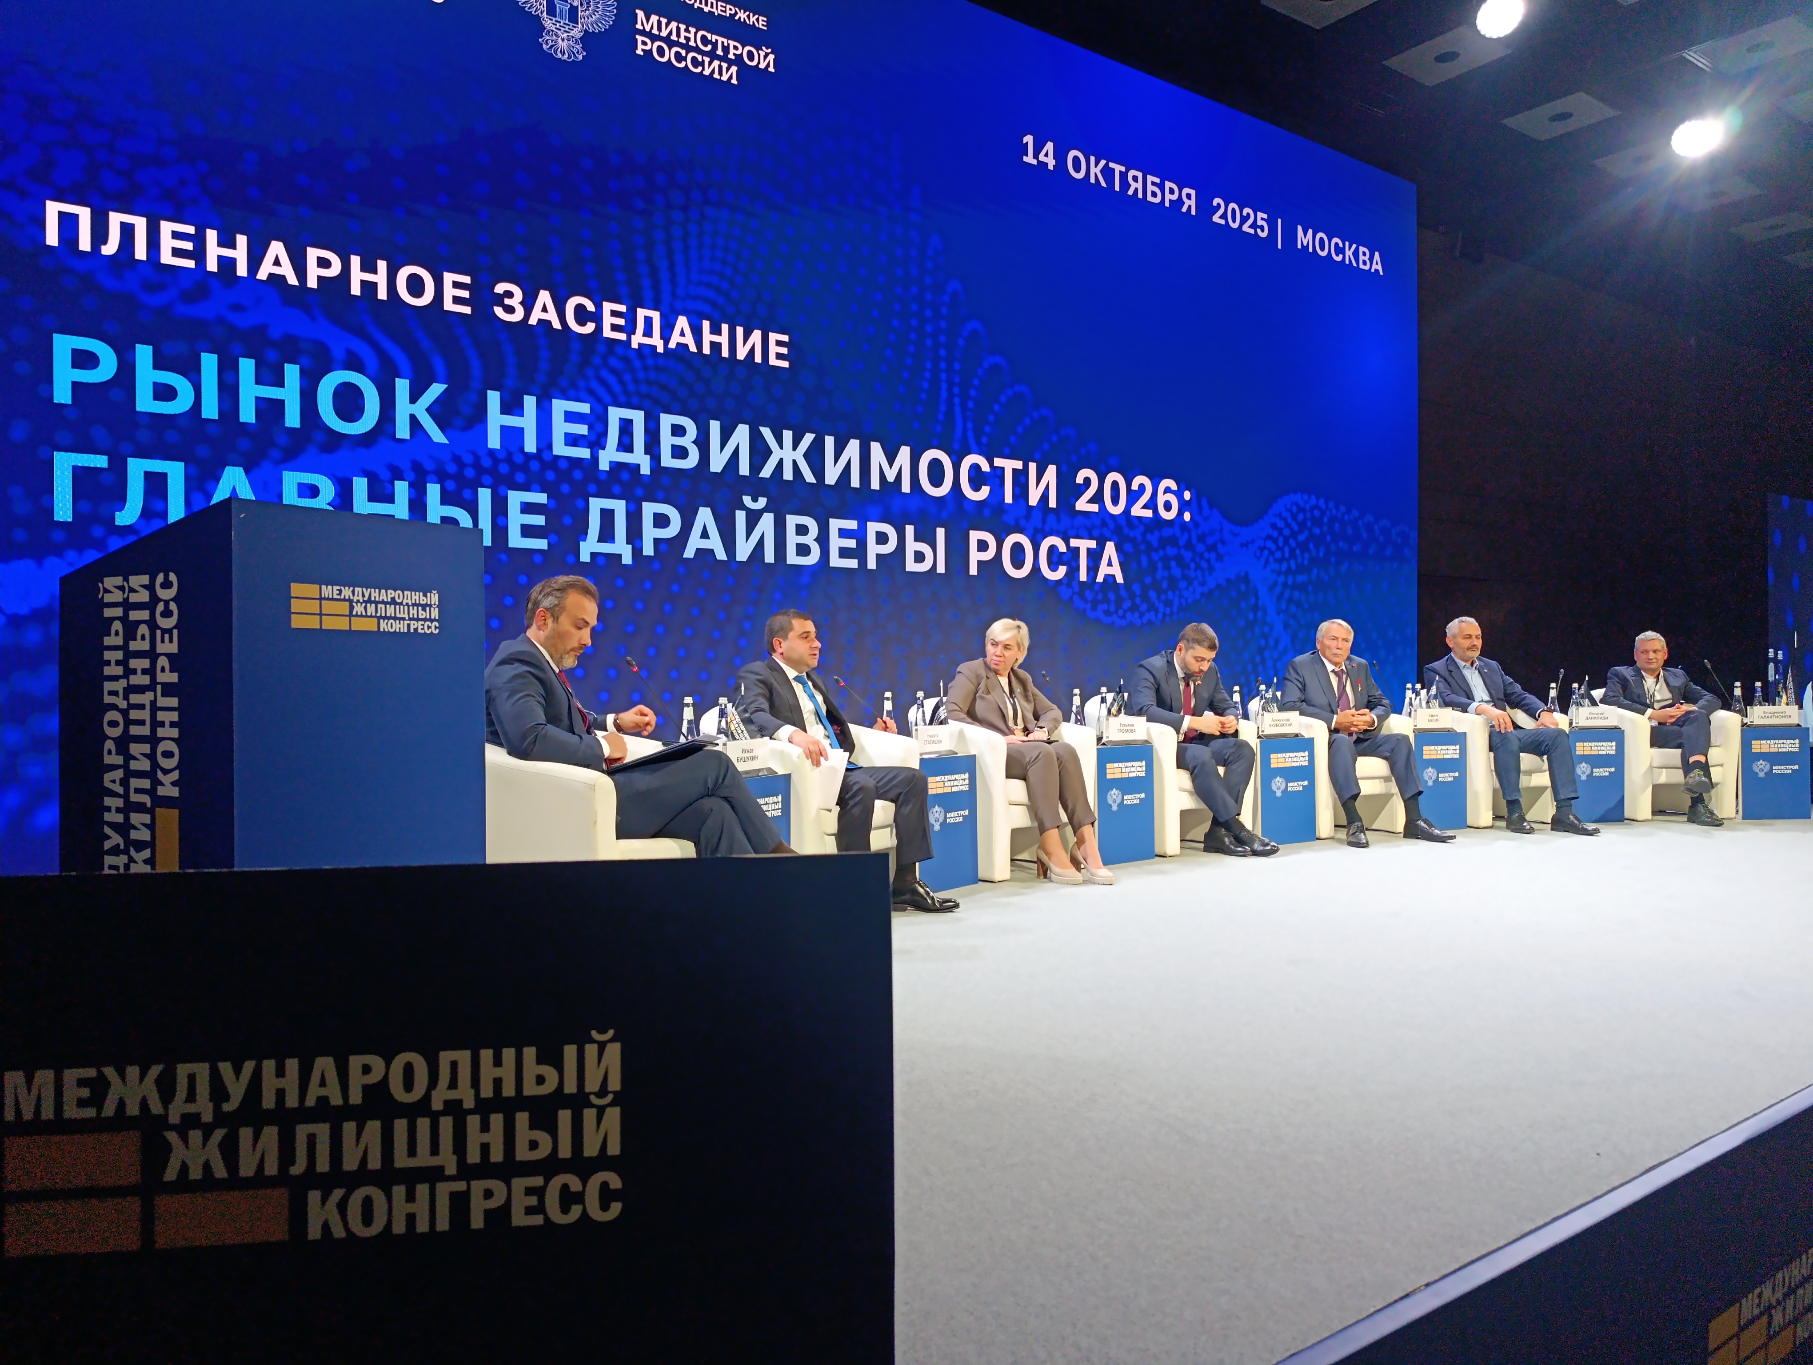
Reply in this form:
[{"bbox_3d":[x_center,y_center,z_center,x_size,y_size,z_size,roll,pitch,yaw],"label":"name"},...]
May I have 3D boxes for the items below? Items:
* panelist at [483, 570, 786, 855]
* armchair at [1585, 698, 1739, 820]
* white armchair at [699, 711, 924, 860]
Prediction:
[{"bbox_3d":[-0.756,0.267,3.578,0.960,1.200,0.600,-1,0,20],"label":"panelist"},{"bbox_3d":[4.751,0.446,7.726,0.663,0.799,0.660,0,0,-6],"label":"armchair"},{"bbox_3d":[-0.472,0.497,4.862,0.702,0.846,0.756,-1,0,36],"label":"white armchair"}]

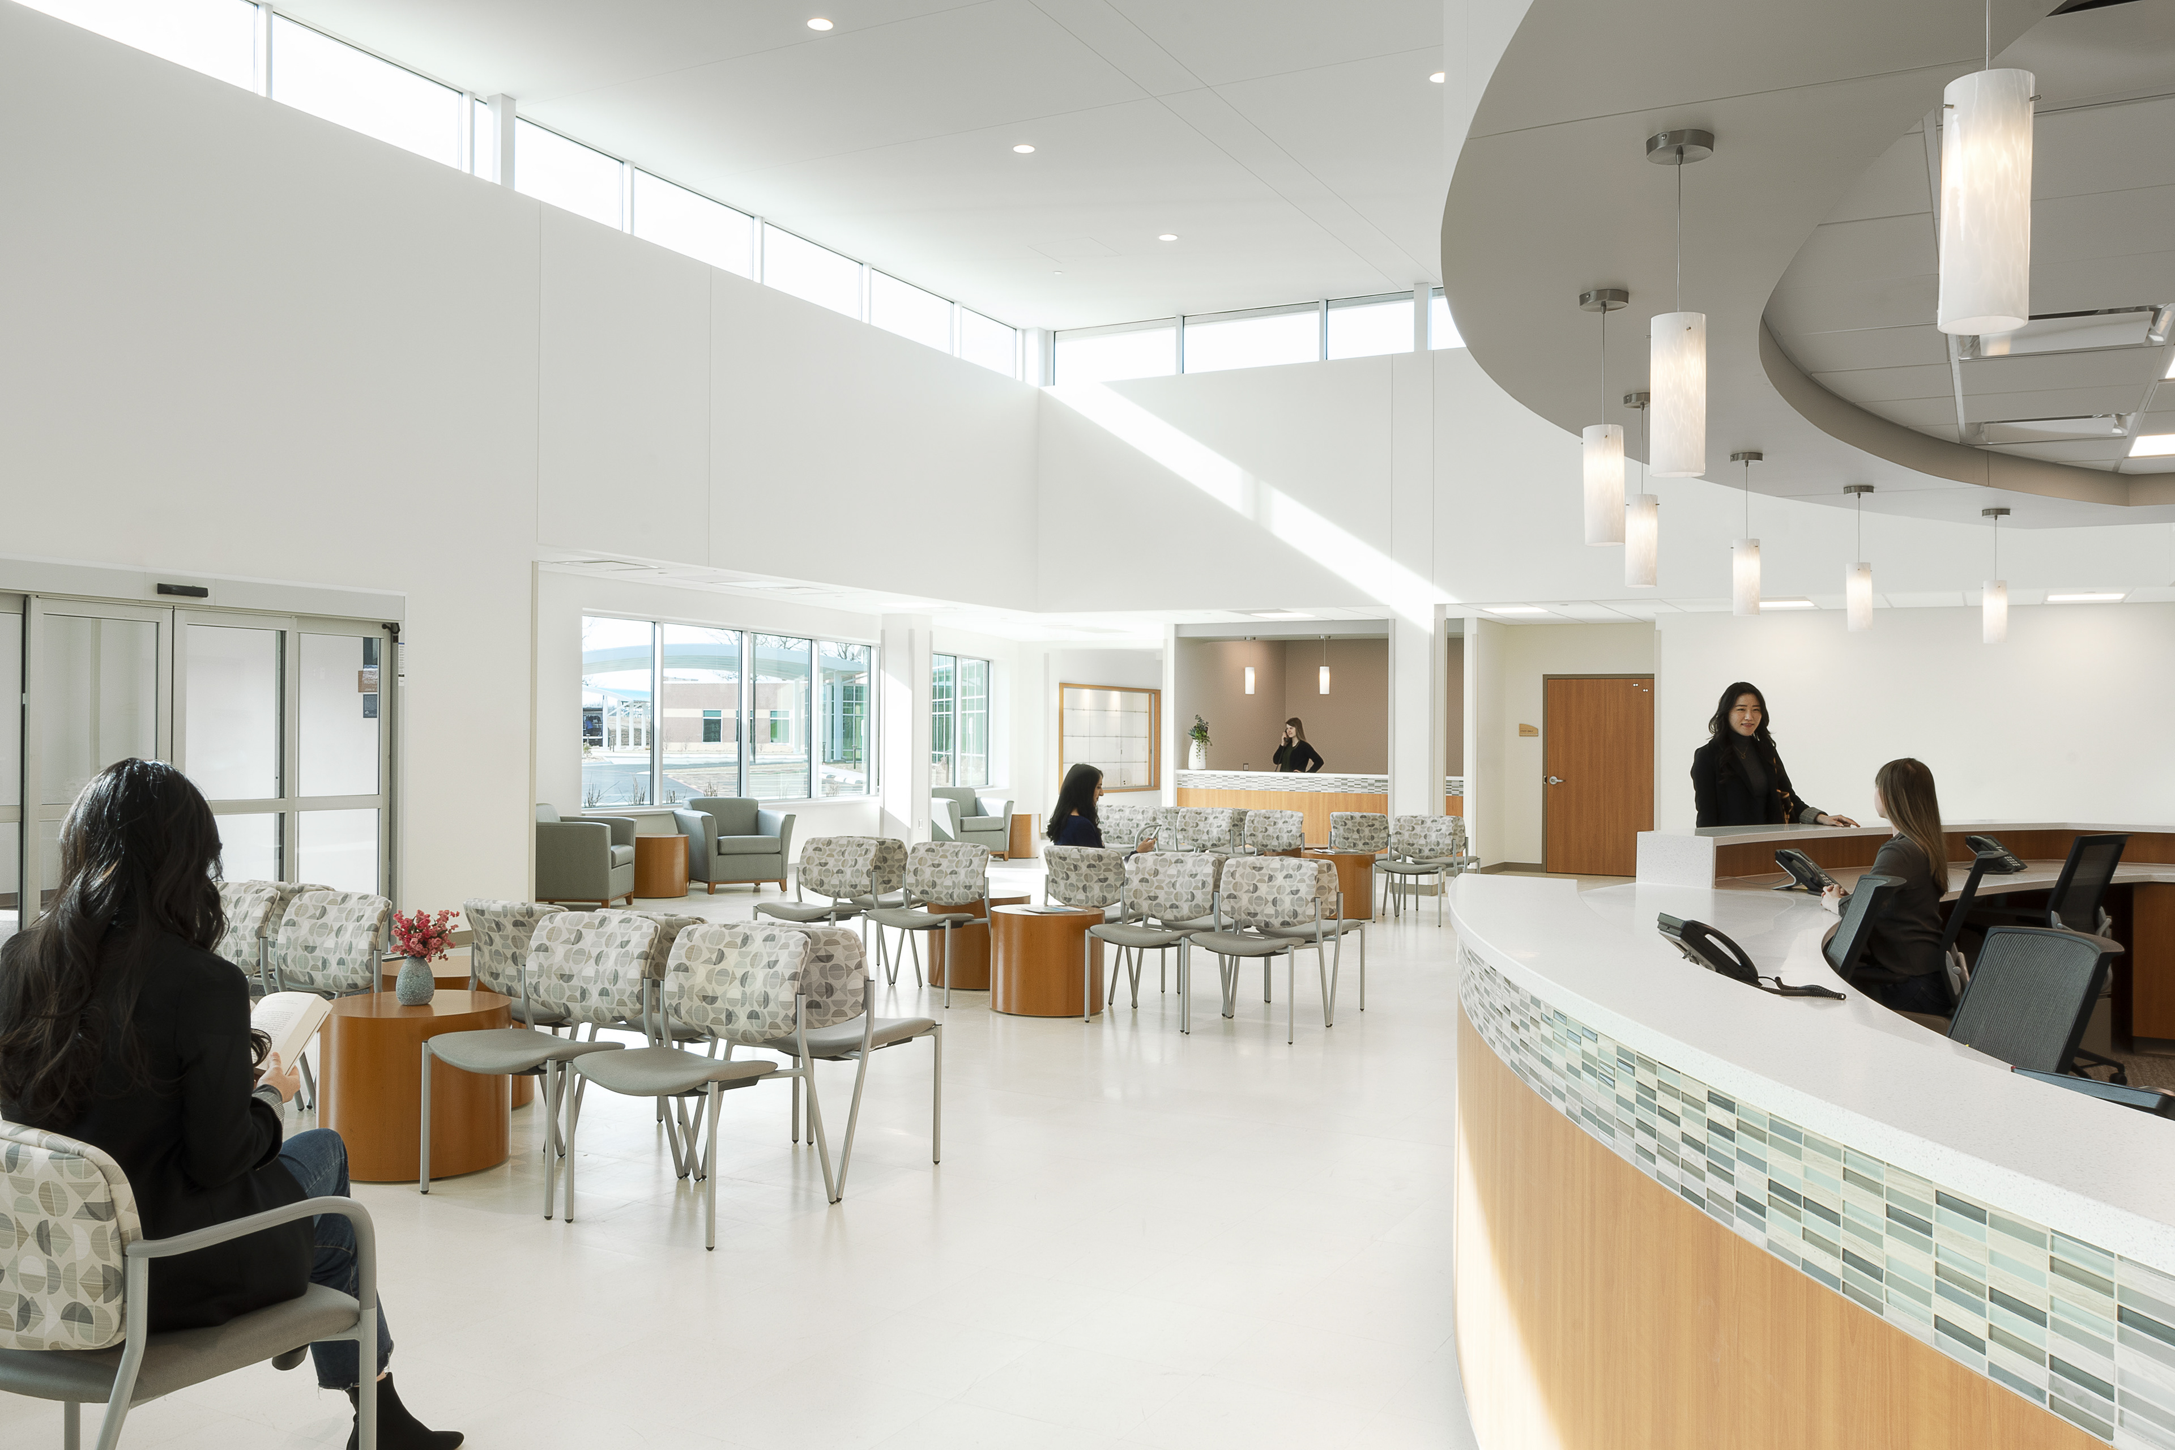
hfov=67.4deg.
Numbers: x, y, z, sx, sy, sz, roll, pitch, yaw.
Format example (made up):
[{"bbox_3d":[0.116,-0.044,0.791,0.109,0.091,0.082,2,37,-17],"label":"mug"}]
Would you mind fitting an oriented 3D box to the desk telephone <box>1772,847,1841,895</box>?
[{"bbox_3d":[2.752,0.555,6.245,0.200,0.165,0.210,0,-1,38],"label":"desk telephone"}]

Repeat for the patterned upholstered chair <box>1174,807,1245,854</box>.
[{"bbox_3d":[0.934,1.138,13.877,0.560,0.840,0.590,0,0,29],"label":"patterned upholstered chair"}]

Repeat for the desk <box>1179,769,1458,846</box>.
[{"bbox_3d":[2.677,1.072,18.203,3.450,1.070,0.800,0,0,29],"label":"desk"}]

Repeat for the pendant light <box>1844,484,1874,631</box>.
[{"bbox_3d":[3.500,-0.760,7.400,0.130,0.670,0.130,0,-1,0],"label":"pendant light"}]

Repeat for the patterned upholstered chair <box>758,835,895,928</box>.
[{"bbox_3d":[-1.509,1.079,9.383,0.565,0.845,0.580,0,0,28],"label":"patterned upholstered chair"}]

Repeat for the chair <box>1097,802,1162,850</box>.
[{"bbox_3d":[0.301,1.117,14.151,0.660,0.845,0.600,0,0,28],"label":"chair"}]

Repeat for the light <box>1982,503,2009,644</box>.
[{"bbox_3d":[4.346,-0.716,7.800,0.118,0.640,0.118,0,0,29],"label":"light"}]

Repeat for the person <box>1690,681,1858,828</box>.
[{"bbox_3d":[3.129,0.666,7.500,0.690,1.730,0.400,1,0,-6],"label":"person"}]

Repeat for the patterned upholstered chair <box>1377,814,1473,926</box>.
[{"bbox_3d":[2.603,1.130,12.906,0.565,0.845,0.580,0,0,28],"label":"patterned upholstered chair"}]

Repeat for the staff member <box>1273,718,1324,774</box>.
[{"bbox_3d":[2.464,0.770,19.150,0.550,1.685,0.380,0,0,30],"label":"staff member"}]

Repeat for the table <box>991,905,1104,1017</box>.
[{"bbox_3d":[-0.216,1.248,8.710,0.610,0.520,0.610,1,0,0],"label":"table"}]

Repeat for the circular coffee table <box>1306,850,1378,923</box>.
[{"bbox_3d":[2.051,1.304,13.300,0.610,0.520,0.610,0,0,29],"label":"circular coffee table"}]

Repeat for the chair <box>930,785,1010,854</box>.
[{"bbox_3d":[-1.416,1.158,19.090,0.860,0.850,0.800,1,-1,-30],"label":"chair"}]

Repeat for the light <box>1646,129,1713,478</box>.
[{"bbox_3d":[1.112,-0.785,3.070,0.127,0.623,0.127,0,0,28],"label":"light"}]

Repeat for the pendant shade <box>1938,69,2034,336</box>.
[{"bbox_3d":[1.108,-0.643,2.010,0.100,0.295,0.100,0,-1,0],"label":"pendant shade"}]

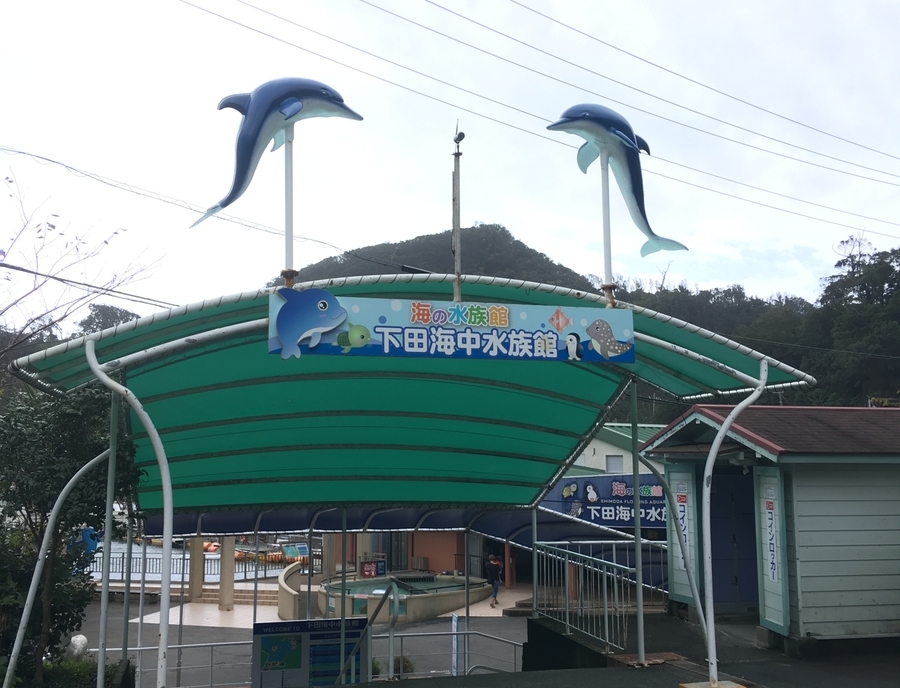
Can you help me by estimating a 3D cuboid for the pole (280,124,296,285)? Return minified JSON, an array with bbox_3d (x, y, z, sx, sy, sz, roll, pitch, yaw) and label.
[{"bbox_3d":[-1.033,-0.896,6.438,0.100,1.070,0.100,3,-8,-17],"label":"pole"}]

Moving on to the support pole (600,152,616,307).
[{"bbox_3d":[1.111,-0.820,7.117,0.100,1.090,0.100,0,-8,0],"label":"support pole"}]

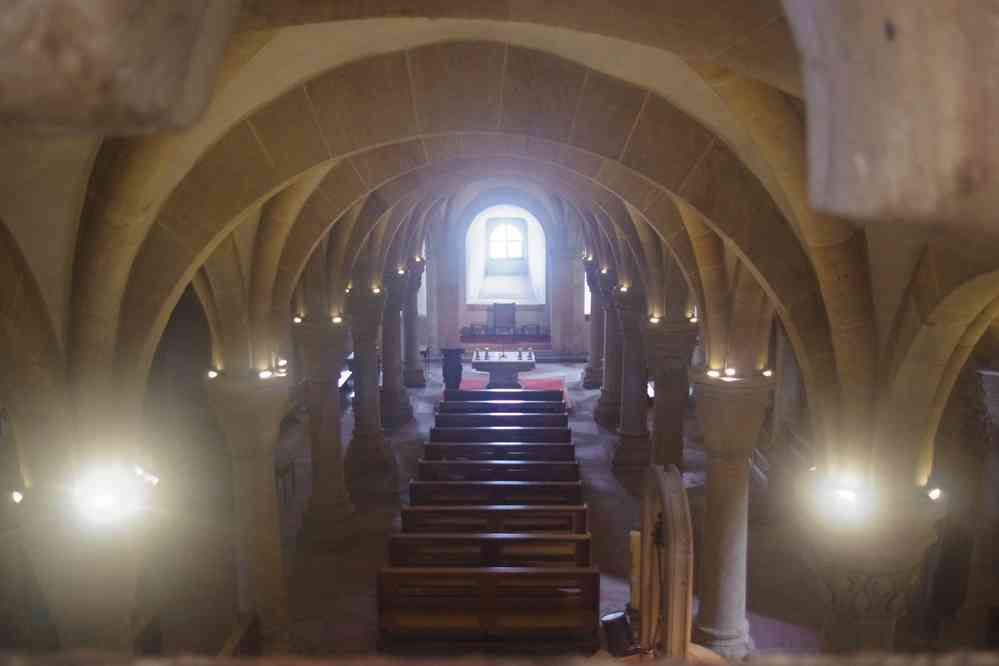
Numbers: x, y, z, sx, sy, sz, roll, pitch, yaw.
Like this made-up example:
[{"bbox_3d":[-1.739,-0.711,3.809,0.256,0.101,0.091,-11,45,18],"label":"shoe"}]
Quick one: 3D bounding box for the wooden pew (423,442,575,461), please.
[{"bbox_3d":[0.008,2.213,13.585,2.400,1.000,0.580,0,10,1],"label":"wooden pew"}]

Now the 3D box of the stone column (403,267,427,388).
[{"bbox_3d":[-2.174,-0.218,21.177,0.630,3.279,0.630,0,10,1],"label":"stone column"}]

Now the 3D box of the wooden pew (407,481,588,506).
[{"bbox_3d":[-0.035,2.521,11.852,2.400,1.000,0.580,0,10,1],"label":"wooden pew"}]

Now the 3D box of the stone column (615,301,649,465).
[{"bbox_3d":[2.268,0.856,14.744,0.700,3.279,0.700,0,10,1],"label":"stone column"}]

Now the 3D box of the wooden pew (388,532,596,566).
[{"bbox_3d":[-0.089,2.847,10.209,2.411,0.920,0.600,0,10,2],"label":"wooden pew"}]

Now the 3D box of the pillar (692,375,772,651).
[{"bbox_3d":[2.269,1.996,8.247,0.750,3.280,0.750,0,10,1],"label":"pillar"}]

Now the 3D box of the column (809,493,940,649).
[{"bbox_3d":[2.143,2.553,5.118,0.760,3.280,0.760,0,10,1],"label":"column"}]

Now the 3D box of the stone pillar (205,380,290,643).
[{"bbox_3d":[-2.344,1.968,8.449,0.790,3.279,0.790,0,10,1],"label":"stone pillar"}]

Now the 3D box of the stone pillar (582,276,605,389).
[{"bbox_3d":[2.353,-0.237,21.108,0.620,3.279,0.620,0,10,1],"label":"stone pillar"}]

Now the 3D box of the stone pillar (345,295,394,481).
[{"bbox_3d":[-2.320,0.901,14.630,0.800,3.280,0.800,0,10,1],"label":"stone pillar"}]

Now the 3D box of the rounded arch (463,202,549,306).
[{"bbox_3d":[0.211,-2.546,27.000,2.750,3.320,0.800,0,10,1],"label":"rounded arch"}]

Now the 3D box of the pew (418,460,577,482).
[{"bbox_3d":[-0.017,2.385,12.899,2.411,0.920,0.600,0,10,2],"label":"pew"}]

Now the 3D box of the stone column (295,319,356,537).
[{"bbox_3d":[-2.459,1.459,11.501,0.760,3.280,0.760,0,10,1],"label":"stone column"}]

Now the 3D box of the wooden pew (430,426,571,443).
[{"bbox_3d":[0.031,2.077,14.692,2.411,0.920,0.600,0,10,2],"label":"wooden pew"}]

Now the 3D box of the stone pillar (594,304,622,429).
[{"bbox_3d":[2.454,0.439,17.662,0.780,3.050,0.780,0,10,1],"label":"stone pillar"}]

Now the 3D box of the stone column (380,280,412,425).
[{"bbox_3d":[-2.216,0.326,18.010,0.700,3.279,0.700,0,10,1],"label":"stone column"}]

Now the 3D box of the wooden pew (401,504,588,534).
[{"bbox_3d":[-0.065,2.693,11.106,2.411,0.920,0.600,0,10,2],"label":"wooden pew"}]

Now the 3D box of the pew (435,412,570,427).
[{"bbox_3d":[0.050,1.905,15.317,2.400,1.000,0.580,0,10,1],"label":"pew"}]

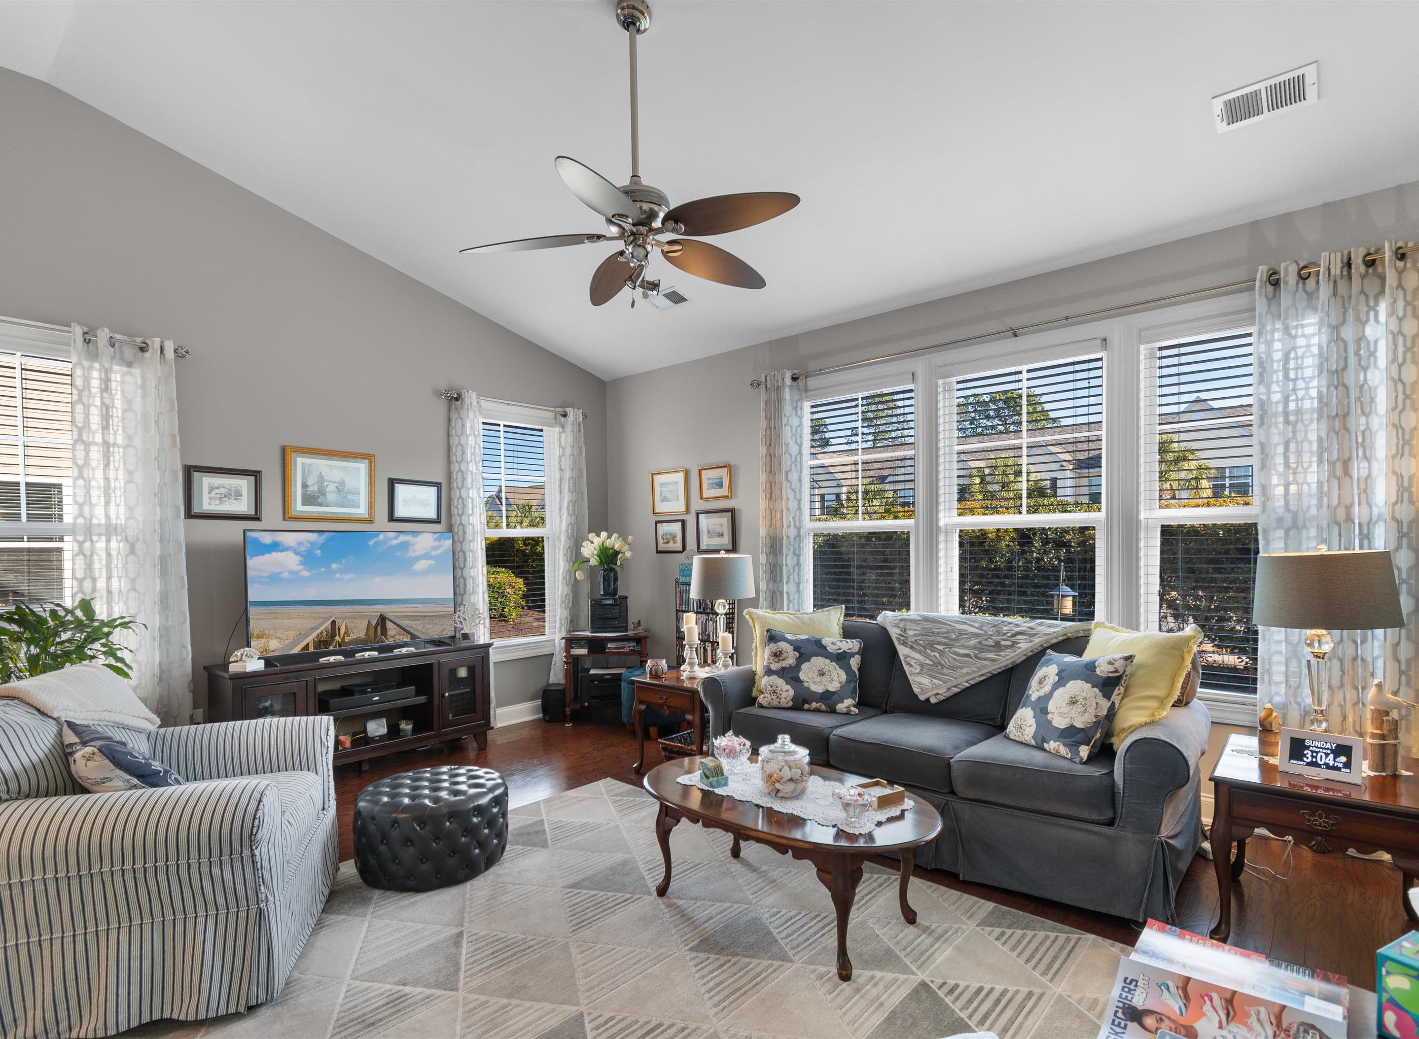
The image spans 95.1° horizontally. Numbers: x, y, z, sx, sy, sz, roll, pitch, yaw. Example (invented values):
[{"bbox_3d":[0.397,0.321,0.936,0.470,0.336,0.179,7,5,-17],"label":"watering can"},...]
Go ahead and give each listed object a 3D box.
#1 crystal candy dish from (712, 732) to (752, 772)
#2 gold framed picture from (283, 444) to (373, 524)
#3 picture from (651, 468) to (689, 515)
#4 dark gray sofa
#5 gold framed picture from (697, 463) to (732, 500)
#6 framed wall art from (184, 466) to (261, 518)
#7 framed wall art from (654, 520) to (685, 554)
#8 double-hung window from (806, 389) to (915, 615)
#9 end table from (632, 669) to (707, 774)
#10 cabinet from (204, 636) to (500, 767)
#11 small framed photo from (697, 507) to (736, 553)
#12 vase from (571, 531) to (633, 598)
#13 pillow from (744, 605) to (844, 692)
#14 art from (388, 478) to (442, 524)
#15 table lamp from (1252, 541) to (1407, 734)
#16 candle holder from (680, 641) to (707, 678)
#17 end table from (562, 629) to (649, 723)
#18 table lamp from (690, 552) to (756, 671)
[{"bbox_3d":[0.097,0.969,2.723,0.161,0.142,0.161,-1,-2,0],"label":"crystal candy dish"},{"bbox_3d":[-2.315,-0.201,3.978,0.025,0.436,0.502,-1,-1,41],"label":"gold framed picture"},{"bbox_3d":[-0.337,-0.227,5.475,0.406,0.374,0.030,-2,-3,41],"label":"picture"},{"bbox_3d":[1.115,1.030,3.308,2.239,0.894,0.915,-2,-3,38],"label":"dark gray sofa"},{"bbox_3d":[0.051,-0.268,4.830,0.300,0.248,0.025,-1,-1,39],"label":"gold framed picture"},{"bbox_3d":[-2.769,-0.144,3.710,0.030,0.295,0.355,-2,-3,41],"label":"framed wall art"},{"bbox_3d":[-0.301,0.140,5.129,0.311,0.254,0.025,-1,-1,39],"label":"framed wall art"},{"bbox_3d":[0.975,0.030,4.434,0.861,1.771,0.120,-2,-3,38],"label":"double-hung window"},{"bbox_3d":[-0.028,1.231,3.986,0.553,0.546,0.696,-2,-3,41],"label":"end table"},{"bbox_3d":[-2.121,1.179,4.004,0.430,0.700,1.456,-1,-1,43],"label":"cabinet"},{"bbox_3d":[0.051,0.089,5.088,0.388,0.343,0.030,-2,-3,38],"label":"small framed photo"},{"bbox_3d":[-0.831,0.343,5.010,0.471,0.512,0.409,0,-2,-4],"label":"vase"},{"bbox_3d":[0.514,0.799,3.836,0.550,0.520,0.180,-1,-19,24],"label":"pillow"},{"bbox_3d":[-1.978,-0.120,4.364,0.025,0.281,0.355,-1,-1,41],"label":"art"},{"bbox_3d":[2.424,0.512,2.551,0.434,0.819,0.434,-2,-3,41],"label":"table lamp"},{"bbox_3d":[-0.111,0.864,4.058,0.130,0.218,0.130,-2,-3,38],"label":"candle holder"},{"bbox_3d":[-0.773,1.214,4.995,0.651,0.655,0.396,0,-2,-4],"label":"end table"},{"bbox_3d":[0.084,0.573,4.047,0.400,0.750,0.400,-1,-1,0],"label":"table lamp"}]

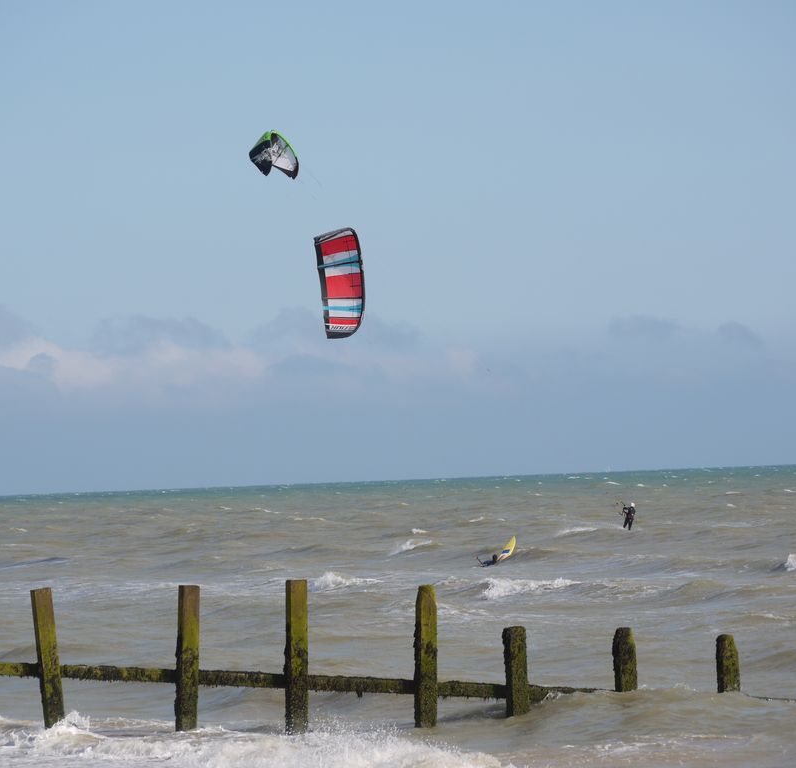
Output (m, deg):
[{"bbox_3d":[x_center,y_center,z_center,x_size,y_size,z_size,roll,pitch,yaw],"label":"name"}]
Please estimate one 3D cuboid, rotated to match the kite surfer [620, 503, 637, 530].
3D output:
[{"bbox_3d":[13.834,7.951,298.000,0.800,1.670,0.600,-3,-1,34],"label":"kite surfer"}]

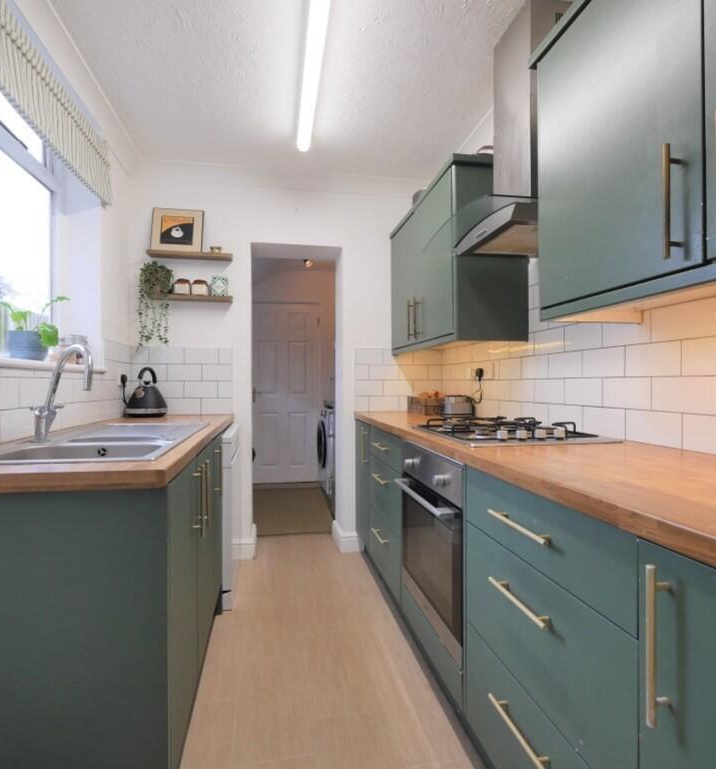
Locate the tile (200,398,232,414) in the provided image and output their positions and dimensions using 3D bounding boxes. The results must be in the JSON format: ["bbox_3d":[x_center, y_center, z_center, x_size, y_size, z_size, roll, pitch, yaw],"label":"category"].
[{"bbox_3d":[-0.862,0.137,2.533,0.175,0.100,0.010,0,0,-12],"label":"tile"}]

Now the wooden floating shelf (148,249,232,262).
[{"bbox_3d":[-0.983,-0.759,2.448,0.465,0.025,0.105,0,0,-12],"label":"wooden floating shelf"}]

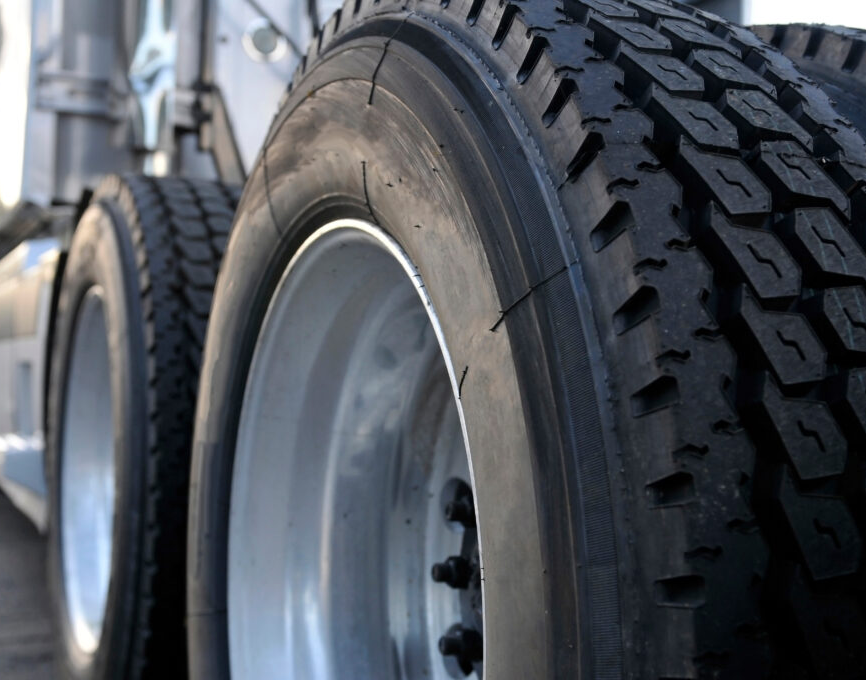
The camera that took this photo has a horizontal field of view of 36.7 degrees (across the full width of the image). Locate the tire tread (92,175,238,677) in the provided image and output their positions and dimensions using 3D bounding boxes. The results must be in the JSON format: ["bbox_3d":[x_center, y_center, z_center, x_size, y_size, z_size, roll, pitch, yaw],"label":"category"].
[{"bbox_3d":[-0.503,0.239,2.370,0.285,1.040,1.040,2,-2,-23],"label":"tire tread"}]

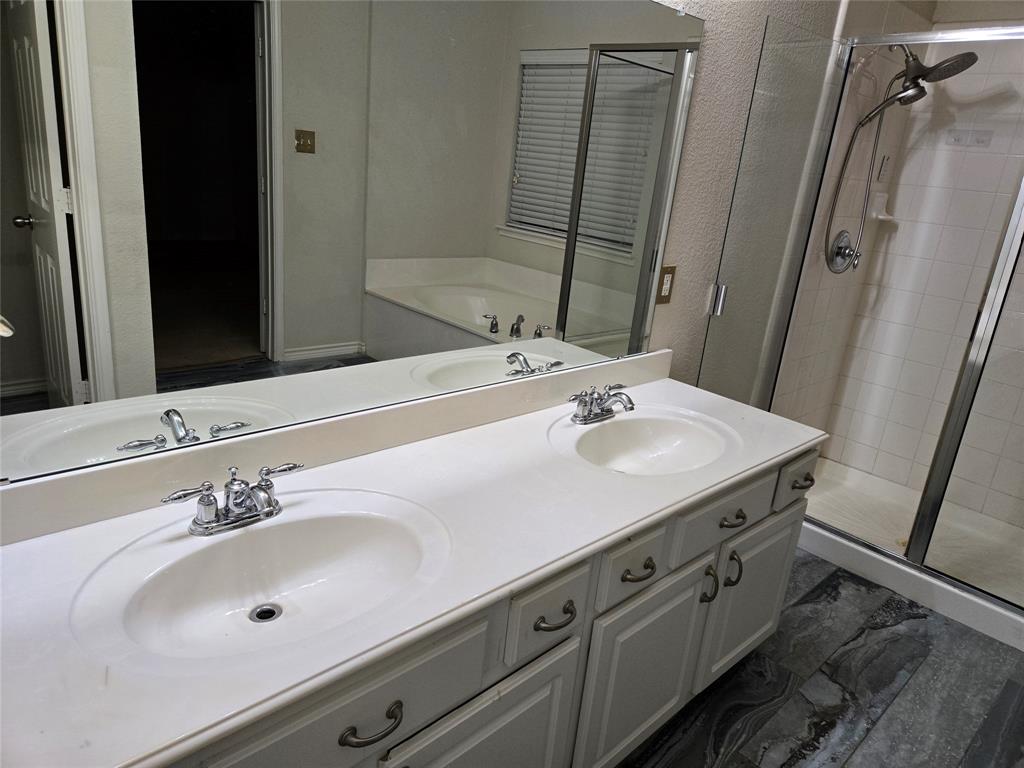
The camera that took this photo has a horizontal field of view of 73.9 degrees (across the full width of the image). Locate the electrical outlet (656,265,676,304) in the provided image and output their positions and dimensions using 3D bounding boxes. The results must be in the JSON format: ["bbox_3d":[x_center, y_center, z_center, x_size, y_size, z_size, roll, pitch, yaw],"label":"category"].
[{"bbox_3d":[0.485,-0.307,2.126,0.074,0.117,0.010,-12,25,-43],"label":"electrical outlet"}]

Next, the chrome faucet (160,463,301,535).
[{"bbox_3d":[-0.442,0.201,1.147,0.247,0.092,0.154,-12,25,-43],"label":"chrome faucet"}]

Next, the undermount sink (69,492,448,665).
[{"bbox_3d":[-0.362,0.347,1.086,0.568,0.138,0.455,-12,25,-43],"label":"undermount sink"}]

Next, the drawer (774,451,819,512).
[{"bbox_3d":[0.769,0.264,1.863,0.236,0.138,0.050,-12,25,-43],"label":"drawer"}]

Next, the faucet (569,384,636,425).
[{"bbox_3d":[0.263,0.058,1.814,0.245,0.092,0.154,-12,25,-43],"label":"faucet"}]

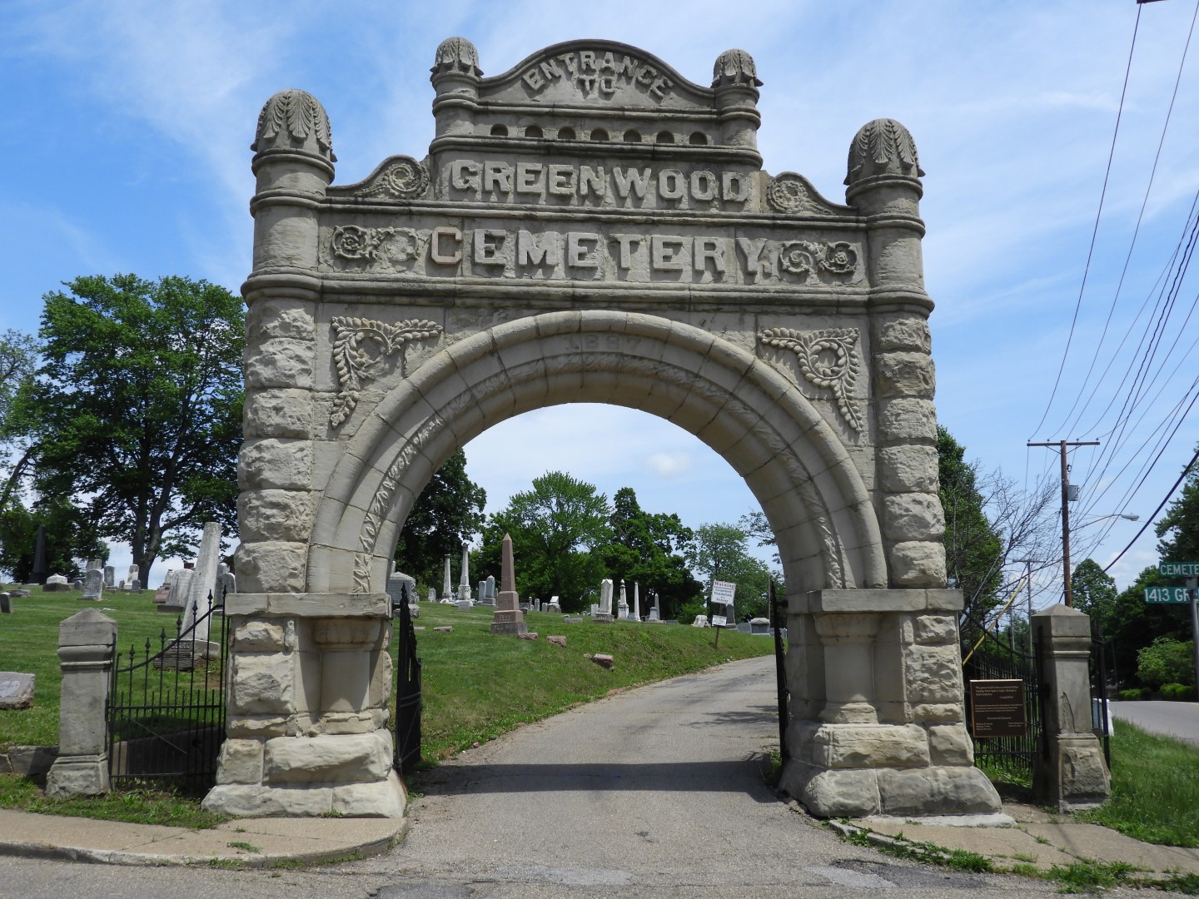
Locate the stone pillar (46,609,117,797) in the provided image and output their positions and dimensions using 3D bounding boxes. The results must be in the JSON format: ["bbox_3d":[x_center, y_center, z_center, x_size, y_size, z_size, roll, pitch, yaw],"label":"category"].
[{"bbox_3d":[-4.270,2.070,9.480,0.470,1.500,0.460,2,-9,-14],"label":"stone pillar"}]

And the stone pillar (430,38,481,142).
[{"bbox_3d":[-1.293,-3.217,10.302,0.460,1.080,0.440,0,-8,-6],"label":"stone pillar"}]

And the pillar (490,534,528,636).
[{"bbox_3d":[-2.689,4.026,34.000,0.880,3.050,0.880,-2,-9,14],"label":"pillar"}]

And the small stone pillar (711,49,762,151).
[{"bbox_3d":[1.265,-3.200,10.593,0.470,1.090,0.440,0,-8,-6],"label":"small stone pillar"}]

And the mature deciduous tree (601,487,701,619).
[{"bbox_3d":[3.381,6.853,75.000,6.600,8.730,6.400,1,-8,-7],"label":"mature deciduous tree"}]

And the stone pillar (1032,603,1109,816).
[{"bbox_3d":[4.953,2.705,12.163,0.558,2.092,0.558,1,-8,-7],"label":"stone pillar"}]

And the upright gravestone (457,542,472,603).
[{"bbox_3d":[-5.547,5.046,47.000,0.809,2.492,0.750,0,-8,-6],"label":"upright gravestone"}]

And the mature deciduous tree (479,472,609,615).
[{"bbox_3d":[-3.835,6.491,80.000,9.200,10.030,8.800,1,-8,-7],"label":"mature deciduous tree"}]

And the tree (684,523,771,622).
[{"bbox_3d":[8.482,8.021,75.000,5.716,6.606,5.716,0,-8,-6],"label":"tree"}]

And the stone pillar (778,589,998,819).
[{"bbox_3d":[2.409,2.162,10.003,1.640,1.830,1.250,0,-8,-6],"label":"stone pillar"}]

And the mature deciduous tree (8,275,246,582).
[{"bbox_3d":[-19.394,-0.767,48.000,10.346,13.312,10.346,0,-8,-6],"label":"mature deciduous tree"}]

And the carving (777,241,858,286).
[{"bbox_3d":[1.957,-1.676,10.237,0.770,0.440,0.090,0,-8,-6],"label":"carving"}]

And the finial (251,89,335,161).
[{"bbox_3d":[-3.278,-3.500,12.241,0.870,0.745,0.870,1,-8,-7],"label":"finial"}]

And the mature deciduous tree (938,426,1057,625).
[{"bbox_3d":[12.932,3.049,40.000,6.200,8.030,6.000,1,-8,-7],"label":"mature deciduous tree"}]

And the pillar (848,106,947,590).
[{"bbox_3d":[3.308,-1.134,12.689,0.890,5.350,0.890,1,-8,-7],"label":"pillar"}]

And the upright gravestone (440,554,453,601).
[{"bbox_3d":[-7.214,6.041,54.000,0.550,2.200,0.550,-2,-8,12],"label":"upright gravestone"}]

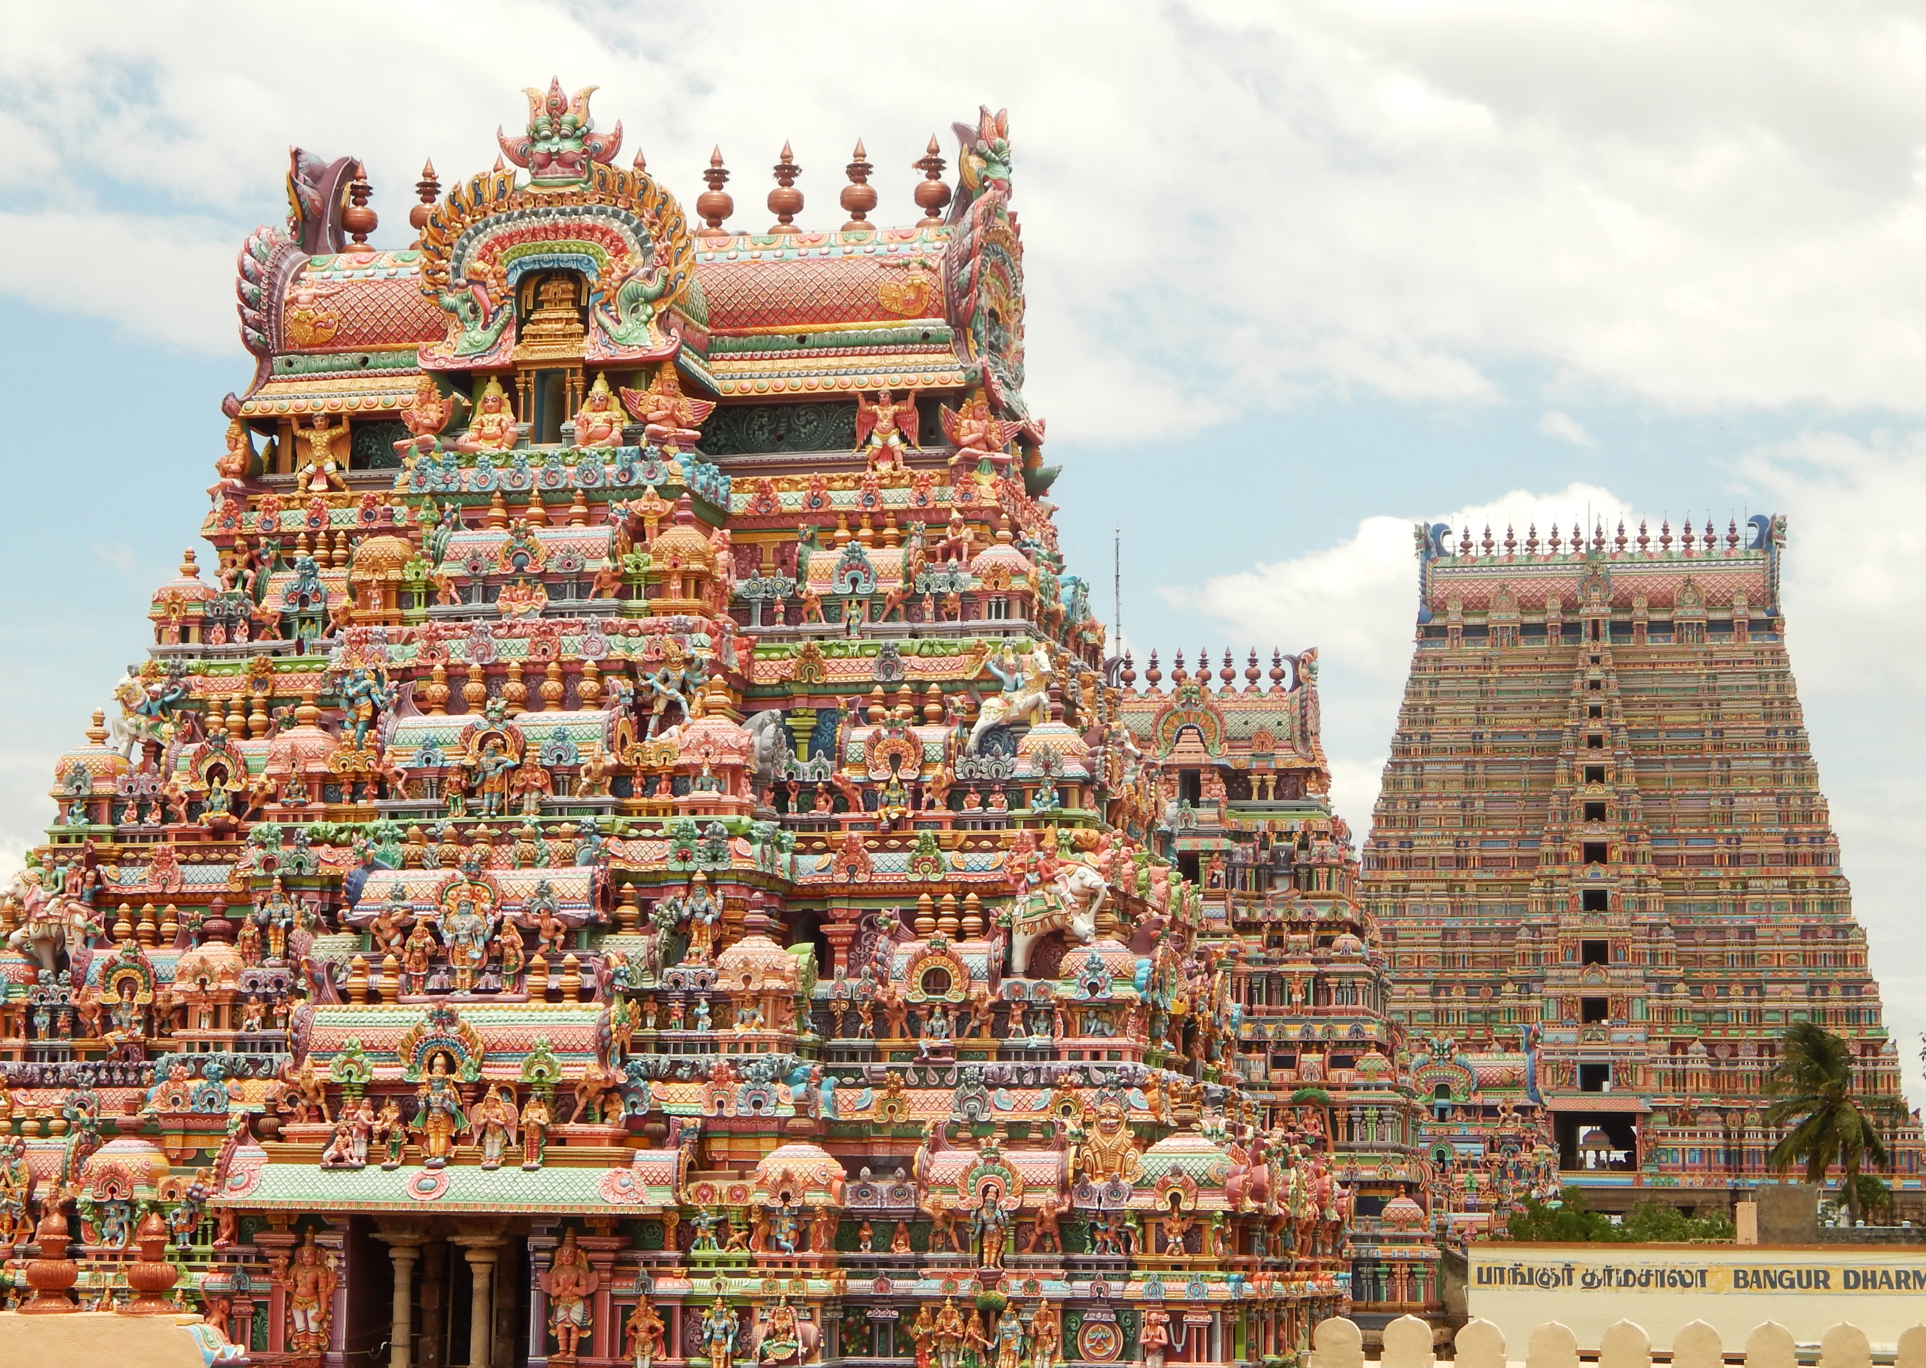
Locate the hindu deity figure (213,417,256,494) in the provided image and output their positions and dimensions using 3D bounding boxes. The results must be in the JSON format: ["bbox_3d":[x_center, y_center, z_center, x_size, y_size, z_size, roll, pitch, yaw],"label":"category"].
[{"bbox_3d":[-12.060,-3.747,63.571,0.518,1.199,0.627,6,-10,-32],"label":"hindu deity figure"}]

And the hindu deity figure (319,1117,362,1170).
[{"bbox_3d":[-8.860,6.547,54.676,0.443,0.707,0.420,-1,-9,13],"label":"hindu deity figure"}]

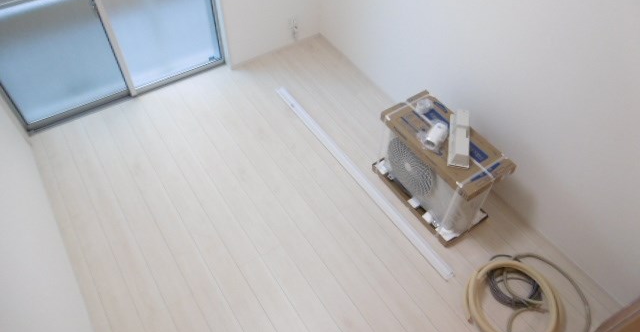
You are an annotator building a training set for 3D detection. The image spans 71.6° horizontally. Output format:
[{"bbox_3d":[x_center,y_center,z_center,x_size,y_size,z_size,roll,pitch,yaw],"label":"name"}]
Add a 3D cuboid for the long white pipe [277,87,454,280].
[{"bbox_3d":[0.220,0.013,3.124,0.070,0.045,1.983,-26,56,-21],"label":"long white pipe"}]

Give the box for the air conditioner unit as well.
[{"bbox_3d":[0.736,0.011,2.811,0.382,0.540,0.741,-27,56,-21],"label":"air conditioner unit"}]

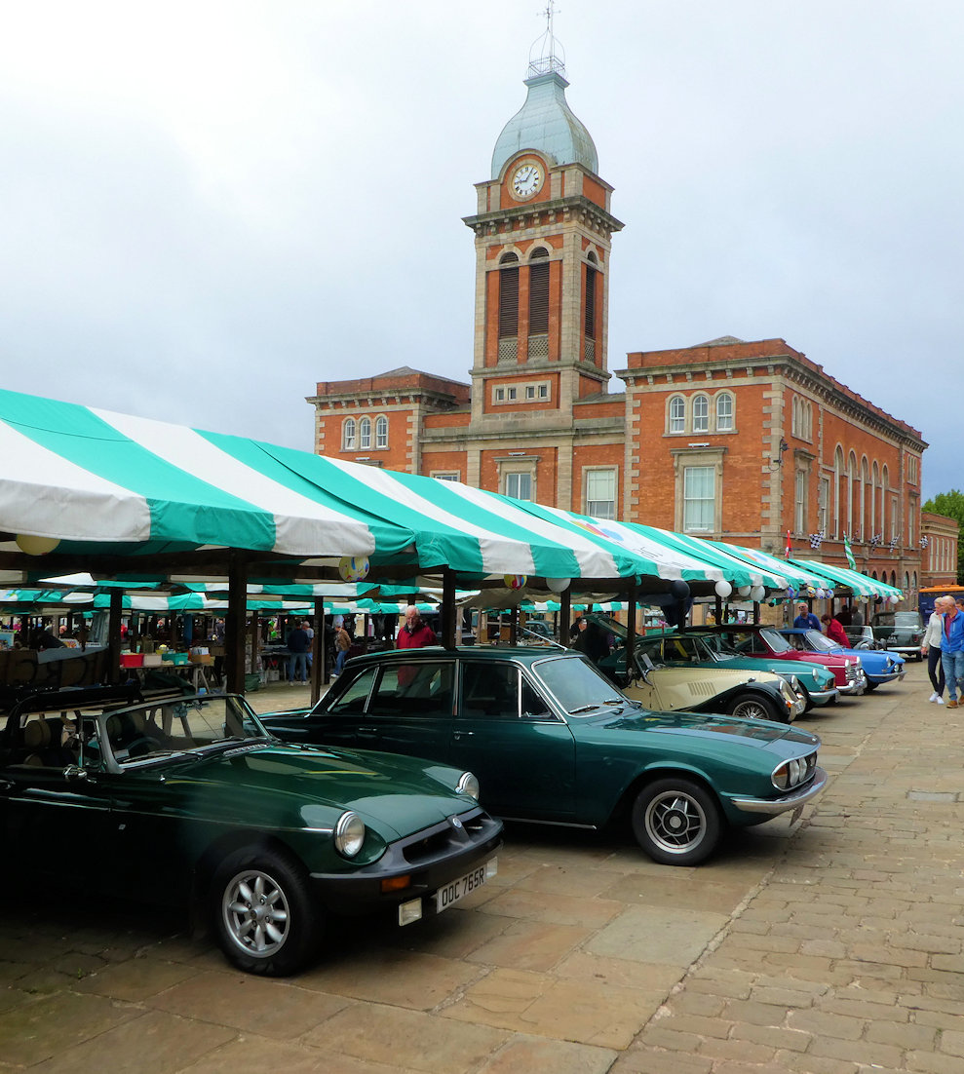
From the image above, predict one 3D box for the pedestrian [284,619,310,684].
[{"bbox_3d":[-4.856,3.027,26.200,0.540,1.720,0.360,1,-3,-6],"label":"pedestrian"}]

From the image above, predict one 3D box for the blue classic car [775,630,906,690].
[{"bbox_3d":[7.040,2.590,21.250,3.800,1.240,1.520,-2,-4,30],"label":"blue classic car"}]

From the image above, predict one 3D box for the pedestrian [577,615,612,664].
[{"bbox_3d":[1.936,2.096,17.100,0.550,1.500,0.480,3,-3,-37],"label":"pedestrian"}]

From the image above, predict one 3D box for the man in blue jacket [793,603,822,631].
[{"bbox_3d":[7.351,2.420,22.413,0.550,1.770,0.350,1,-1,14],"label":"man in blue jacket"}]

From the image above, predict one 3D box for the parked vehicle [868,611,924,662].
[{"bbox_3d":[12.750,2.950,30.300,1.600,1.450,3.950,0,-3,25],"label":"parked vehicle"}]

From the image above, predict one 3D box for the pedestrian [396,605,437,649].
[{"bbox_3d":[-0.725,1.591,10.900,0.520,1.700,0.360,1,-3,12],"label":"pedestrian"}]

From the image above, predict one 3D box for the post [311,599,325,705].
[{"bbox_3d":[-2.733,1.962,16.500,0.110,2.250,0.110,0,-3,26],"label":"post"}]

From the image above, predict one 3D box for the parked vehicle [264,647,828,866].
[{"bbox_3d":[0.207,1.514,7.631,4.600,1.400,1.660,-2,-3,27],"label":"parked vehicle"}]

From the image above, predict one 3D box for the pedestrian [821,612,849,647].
[{"bbox_3d":[7.572,2.365,21.300,0.620,1.500,0.500,2,-3,-21],"label":"pedestrian"}]

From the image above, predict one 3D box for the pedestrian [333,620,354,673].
[{"bbox_3d":[-3.857,3.054,27.512,0.550,1.620,0.520,1,-1,12],"label":"pedestrian"}]

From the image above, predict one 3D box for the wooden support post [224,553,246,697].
[{"bbox_3d":[-1.783,1.113,7.136,0.100,2.180,0.100,1,-1,33],"label":"wooden support post"}]

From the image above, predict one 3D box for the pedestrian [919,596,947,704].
[{"bbox_3d":[7.393,1.864,16.300,0.500,1.720,0.420,1,-1,20],"label":"pedestrian"}]

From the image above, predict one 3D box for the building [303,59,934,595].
[{"bbox_3d":[13.982,-12.063,77.139,32.000,36.000,43.500,1,-1,33],"label":"building"}]

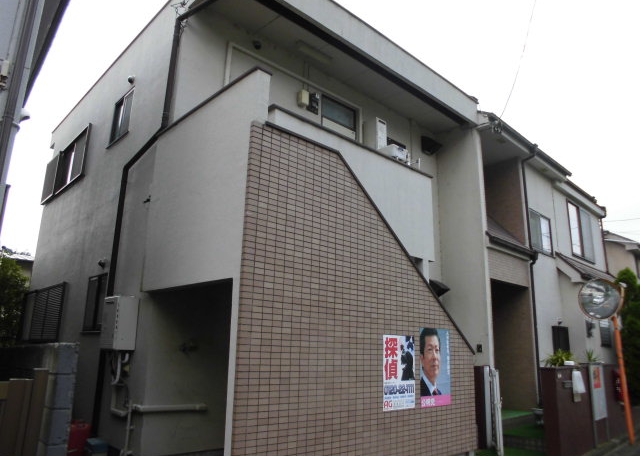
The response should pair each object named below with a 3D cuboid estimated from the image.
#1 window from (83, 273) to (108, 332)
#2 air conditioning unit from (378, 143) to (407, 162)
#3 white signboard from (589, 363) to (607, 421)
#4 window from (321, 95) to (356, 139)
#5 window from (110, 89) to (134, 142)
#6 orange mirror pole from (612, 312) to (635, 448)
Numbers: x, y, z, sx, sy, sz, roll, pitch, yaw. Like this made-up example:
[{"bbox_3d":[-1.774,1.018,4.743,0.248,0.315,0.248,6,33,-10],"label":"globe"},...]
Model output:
[{"bbox_3d":[-2.827,0.954,6.053,0.080,0.720,0.690,14,-19,-41],"label":"window"},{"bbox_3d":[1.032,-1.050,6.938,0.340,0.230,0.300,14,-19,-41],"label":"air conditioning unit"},{"bbox_3d":[4.556,2.671,7.849,0.590,0.840,0.050,14,-19,-41],"label":"white signboard"},{"bbox_3d":[0.307,-1.805,7.662,0.810,0.440,0.080,14,-19,-41],"label":"window"},{"bbox_3d":[-2.738,-1.517,6.635,0.080,0.650,0.690,14,-19,-41],"label":"window"},{"bbox_3d":[5.010,2.460,7.937,0.090,2.100,0.090,14,-19,-41],"label":"orange mirror pole"}]

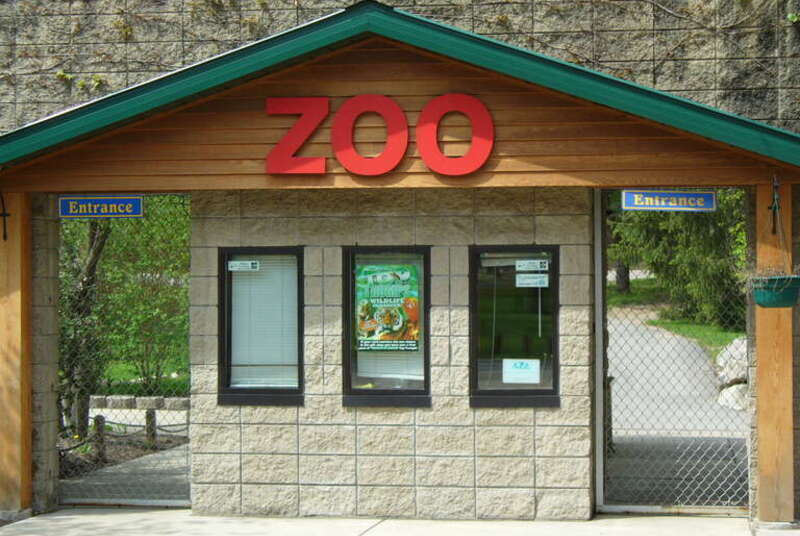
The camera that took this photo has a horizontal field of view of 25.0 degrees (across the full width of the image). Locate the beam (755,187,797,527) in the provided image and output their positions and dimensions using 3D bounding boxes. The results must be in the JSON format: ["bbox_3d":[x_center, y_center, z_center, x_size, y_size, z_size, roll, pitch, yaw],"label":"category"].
[{"bbox_3d":[2.424,0.543,11.648,0.216,2.161,0.200,0,-1,9],"label":"beam"}]

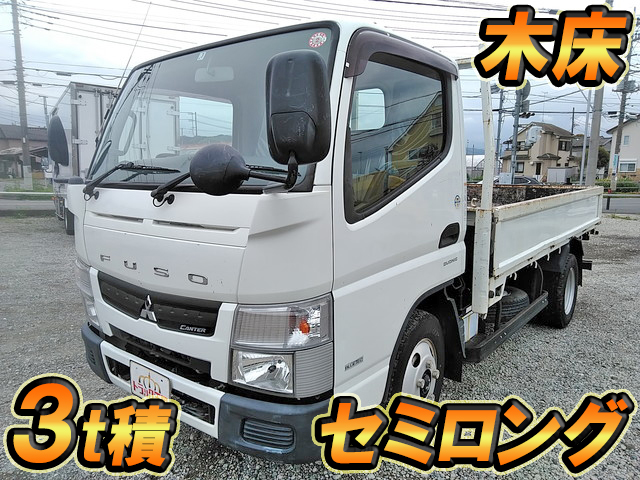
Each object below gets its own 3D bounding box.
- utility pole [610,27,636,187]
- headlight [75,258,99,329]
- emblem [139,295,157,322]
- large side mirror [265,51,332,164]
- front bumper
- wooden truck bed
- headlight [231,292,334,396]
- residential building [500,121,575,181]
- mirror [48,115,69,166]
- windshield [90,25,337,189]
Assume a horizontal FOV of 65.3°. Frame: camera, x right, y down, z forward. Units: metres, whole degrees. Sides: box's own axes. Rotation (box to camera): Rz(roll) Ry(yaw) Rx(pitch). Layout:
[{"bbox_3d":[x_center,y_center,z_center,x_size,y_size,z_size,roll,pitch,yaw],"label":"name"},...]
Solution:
[{"bbox_3d":[20.473,-9.219,33.707,0.400,11.800,0.400,5,9,30],"label":"utility pole"},{"bbox_3d":[-1.192,0.259,2.716,0.330,0.380,0.240,6,11,39],"label":"headlight"},{"bbox_3d":[-0.755,0.300,2.182,0.135,0.120,0.020,6,11,39],"label":"emblem"},{"bbox_3d":[-0.067,-0.418,1.578,0.190,0.340,0.090,1,11,15],"label":"large side mirror"},{"bbox_3d":[-0.661,0.639,2.354,1.690,0.270,0.320,7,11,39],"label":"front bumper"},{"bbox_3d":[1.335,-0.172,4.705,1.770,0.530,3.350,6,11,39],"label":"wooden truck bed"},{"bbox_3d":[-0.145,0.378,1.871,0.330,0.380,0.240,6,11,39],"label":"headlight"},{"bbox_3d":[29.763,-12.277,67.988,7.200,7.300,8.000,-8,11,-44],"label":"residential building"},{"bbox_3d":[-1.389,-0.527,2.655,0.085,0.275,0.170,-15,17,-36],"label":"mirror"},{"bbox_3d":[-0.614,-0.574,2.235,1.580,0.670,0.140,6,-12,39],"label":"windshield"}]

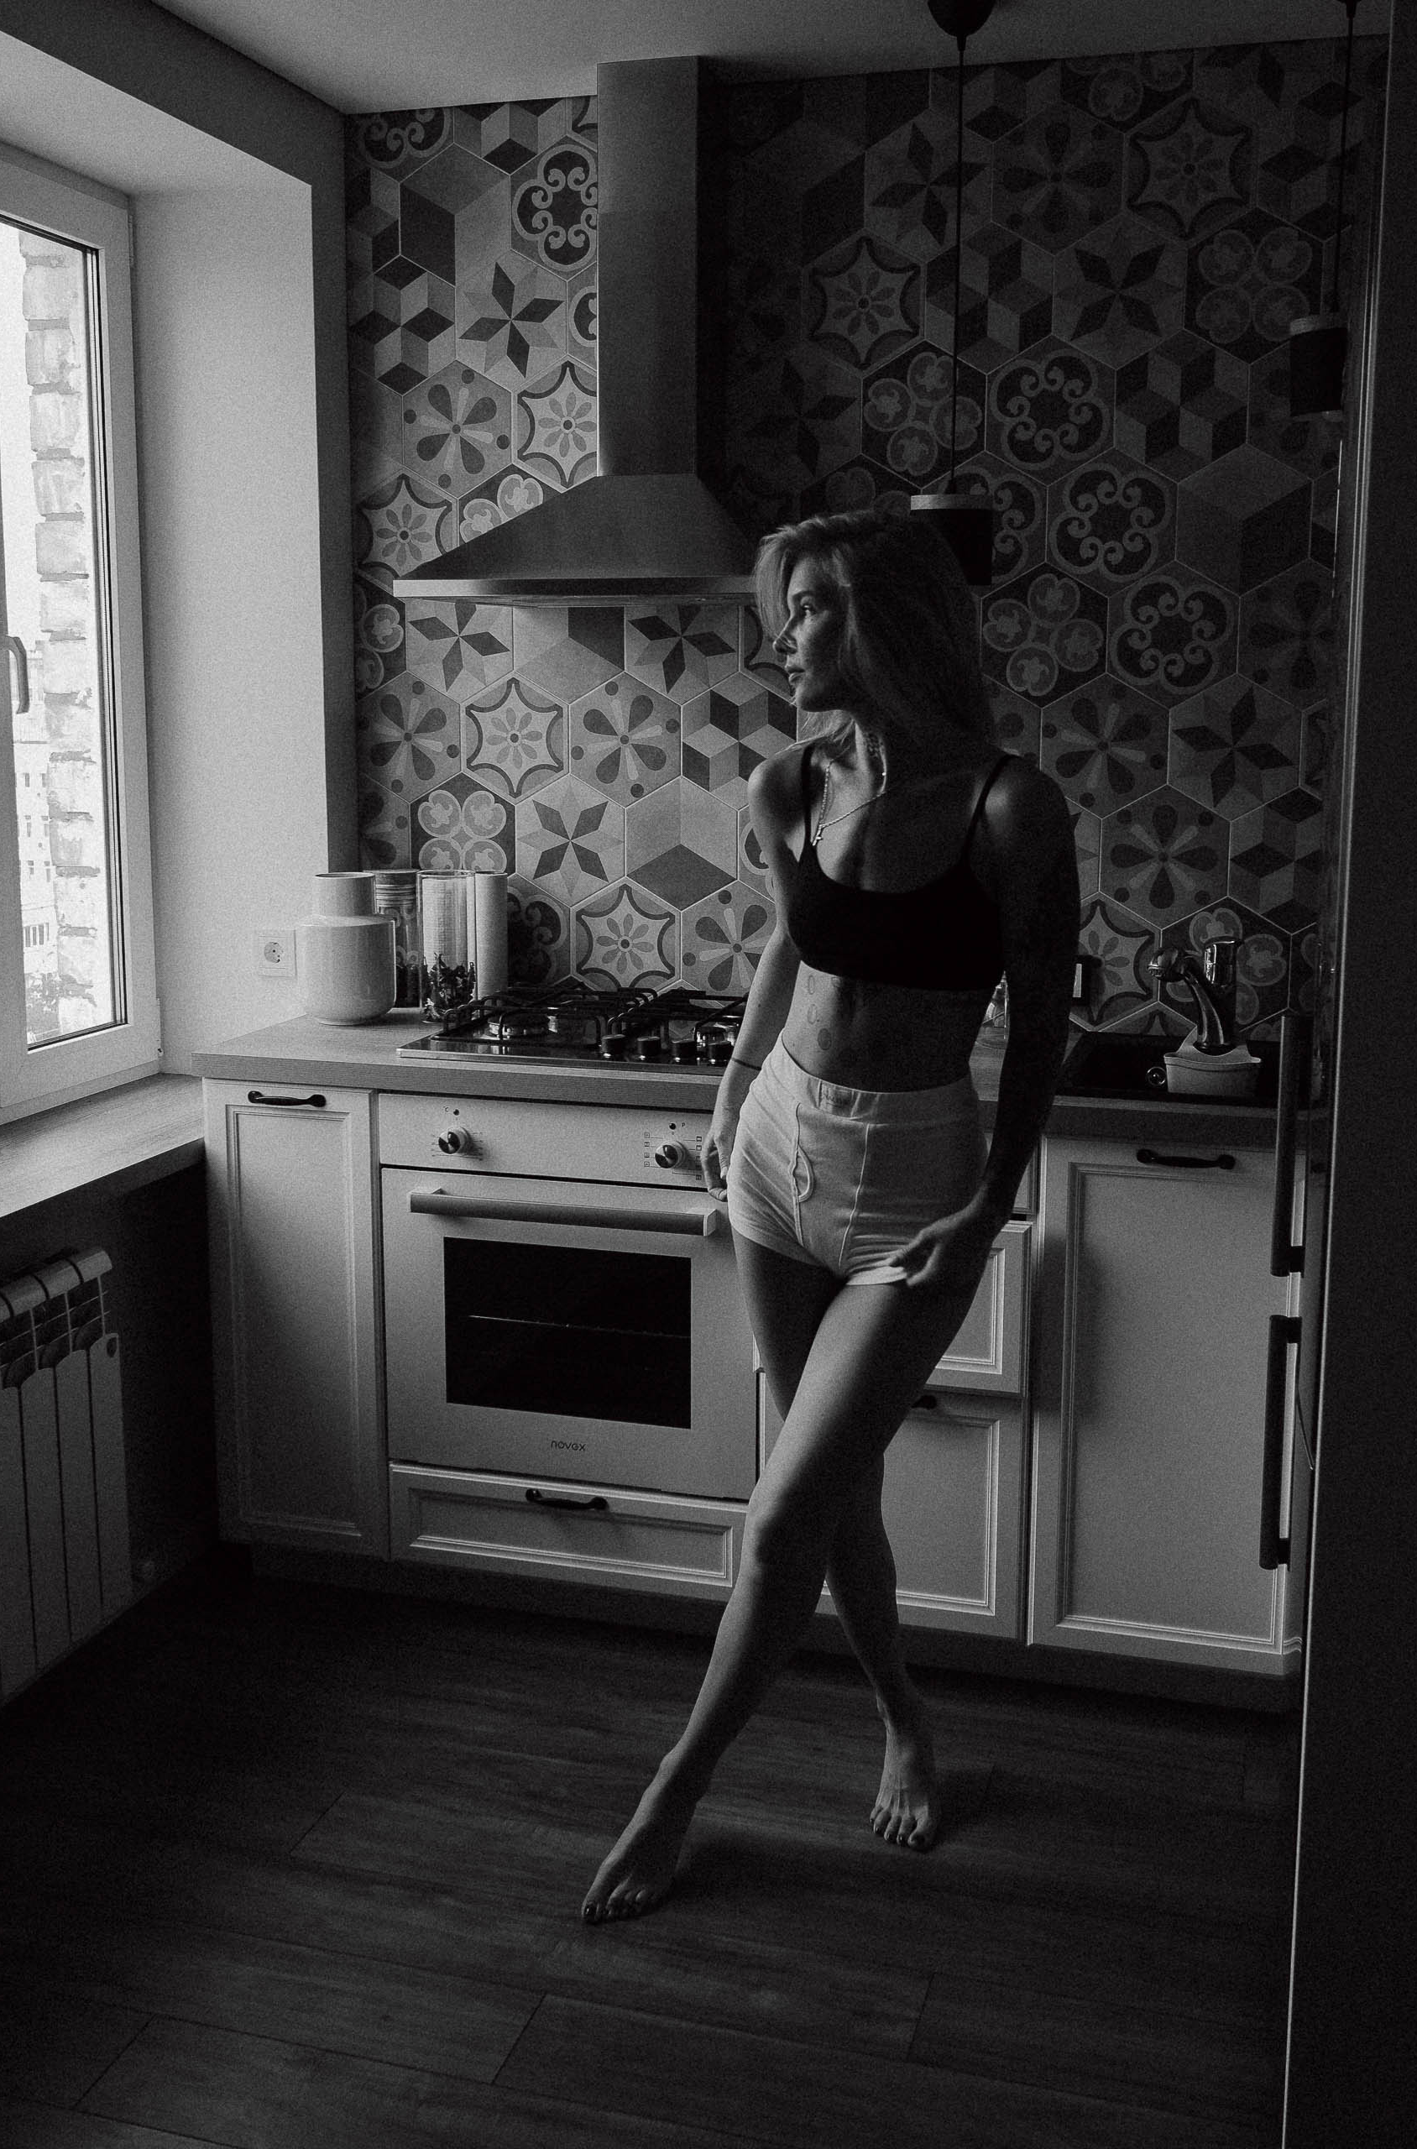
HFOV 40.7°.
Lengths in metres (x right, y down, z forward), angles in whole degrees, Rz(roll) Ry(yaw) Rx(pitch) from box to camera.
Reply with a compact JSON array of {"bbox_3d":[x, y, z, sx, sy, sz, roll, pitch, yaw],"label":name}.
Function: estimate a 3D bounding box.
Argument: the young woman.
[{"bbox_3d":[0.158,0.150,2.311,0.480,1.640,0.640,5,9,28],"label":"young woman"}]

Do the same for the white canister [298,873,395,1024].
[{"bbox_3d":[-0.630,-0.220,3.343,0.162,0.256,0.162,0,8,0],"label":"white canister"}]

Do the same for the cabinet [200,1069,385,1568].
[{"bbox_3d":[-0.576,0.355,3.303,0.305,0.762,0.564,3,9,16],"label":"cabinet"}]

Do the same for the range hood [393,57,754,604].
[{"bbox_3d":[-0.120,-1.182,3.028,0.600,0.867,0.491,3,9,16],"label":"range hood"}]

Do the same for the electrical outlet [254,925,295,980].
[{"bbox_3d":[-0.792,-0.221,3.476,0.082,0.084,0.015,3,9,16],"label":"electrical outlet"}]

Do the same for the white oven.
[{"bbox_3d":[-0.149,0.303,3.135,0.598,0.593,0.570,3,9,16],"label":"white oven"}]

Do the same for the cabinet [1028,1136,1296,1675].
[{"bbox_3d":[0.729,0.427,2.938,0.385,0.748,0.564,3,9,16],"label":"cabinet"}]

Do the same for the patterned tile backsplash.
[{"bbox_3d":[0.197,-0.865,3.240,1.755,1.560,0.020,3,9,16],"label":"patterned tile backsplash"}]

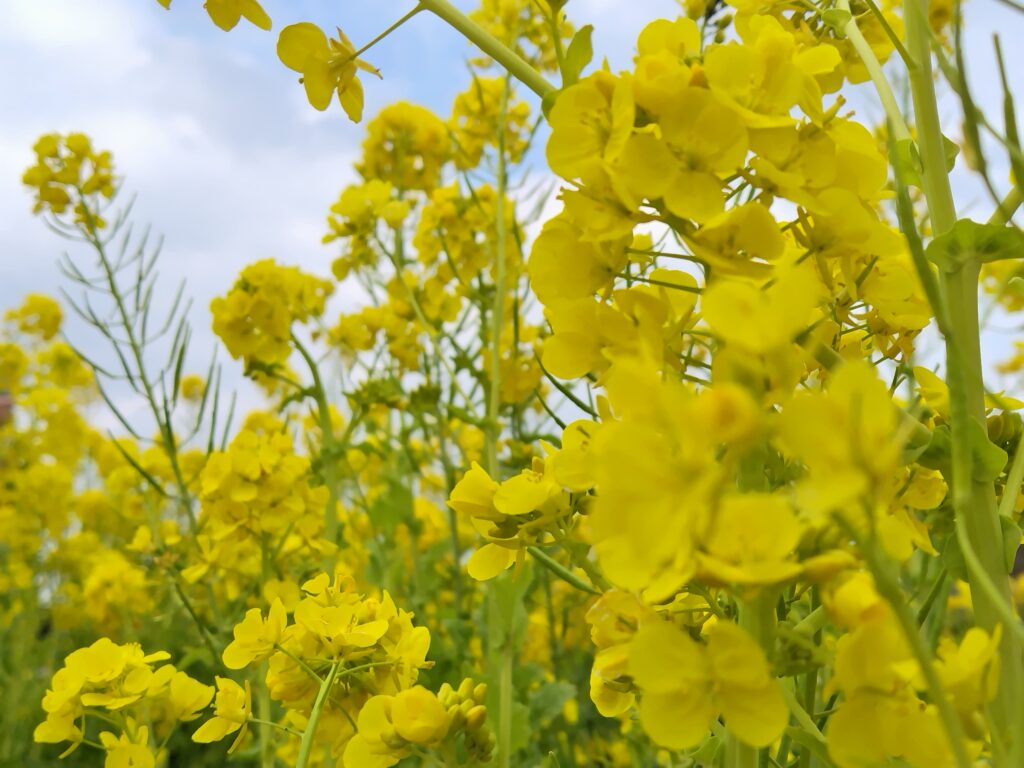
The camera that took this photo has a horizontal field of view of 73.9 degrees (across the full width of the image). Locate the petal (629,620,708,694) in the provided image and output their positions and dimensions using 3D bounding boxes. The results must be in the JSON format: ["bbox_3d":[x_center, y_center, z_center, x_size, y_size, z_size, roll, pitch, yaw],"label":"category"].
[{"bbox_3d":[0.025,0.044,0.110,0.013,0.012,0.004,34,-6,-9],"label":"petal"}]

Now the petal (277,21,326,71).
[{"bbox_3d":[-0.052,-0.084,0.170,0.014,0.012,0.004,35,-28,9],"label":"petal"}]

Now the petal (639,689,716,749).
[{"bbox_3d":[0.027,0.054,0.112,0.012,0.013,0.004,37,-9,1],"label":"petal"}]

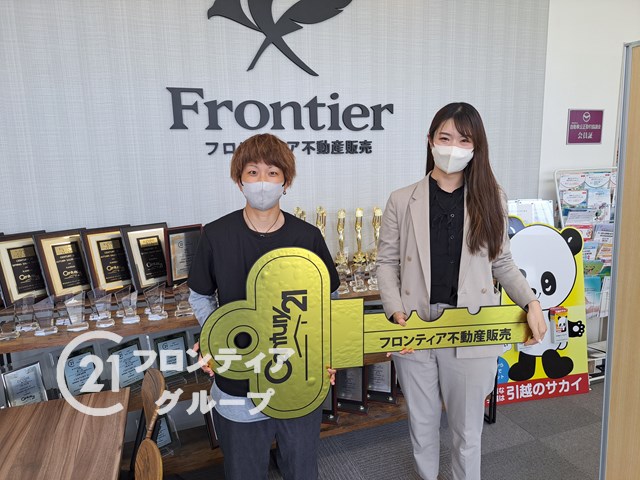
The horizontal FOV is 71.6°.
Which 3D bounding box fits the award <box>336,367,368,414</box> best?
[{"bbox_3d":[0.185,0.794,2.387,0.167,0.250,0.085,2,9,20],"label":"award"}]

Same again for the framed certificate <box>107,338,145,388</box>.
[{"bbox_3d":[-0.919,0.604,2.129,0.018,0.206,0.151,-15,-2,40],"label":"framed certificate"}]

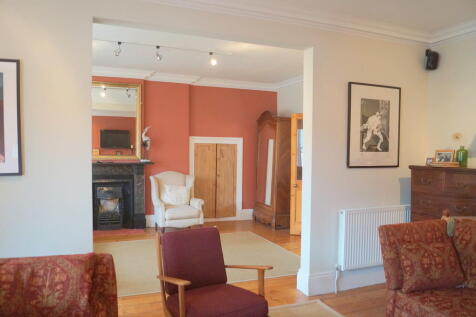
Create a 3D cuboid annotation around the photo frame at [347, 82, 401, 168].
[{"bbox_3d":[1.406,-0.323,3.640,0.655,0.830,0.030,0,2,-20],"label":"photo frame"}]

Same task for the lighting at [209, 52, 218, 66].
[{"bbox_3d":[-0.324,-1.304,4.715,0.110,0.180,0.110,0,2,-11],"label":"lighting"}]

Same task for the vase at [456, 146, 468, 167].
[{"bbox_3d":[2.013,-0.009,3.201,0.100,0.195,0.100,0,2,-20],"label":"vase"}]

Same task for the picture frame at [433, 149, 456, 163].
[{"bbox_3d":[1.945,-0.016,3.349,0.030,0.125,0.175,-1,3,-43],"label":"picture frame"}]

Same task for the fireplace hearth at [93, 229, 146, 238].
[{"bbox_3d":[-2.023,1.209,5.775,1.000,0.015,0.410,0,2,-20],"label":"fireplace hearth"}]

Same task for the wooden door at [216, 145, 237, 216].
[{"bbox_3d":[-0.210,0.436,6.761,0.400,1.390,0.040,0,2,-20],"label":"wooden door"}]

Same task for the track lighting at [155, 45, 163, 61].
[{"bbox_3d":[-0.997,-1.324,4.474,0.095,0.200,0.095,-1,3,-36],"label":"track lighting"}]

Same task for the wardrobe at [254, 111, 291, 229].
[{"bbox_3d":[0.685,0.189,6.554,0.490,2.066,0.900,0,2,-20],"label":"wardrobe"}]

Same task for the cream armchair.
[{"bbox_3d":[-1.027,0.716,6.119,0.800,0.993,0.700,0,2,-26],"label":"cream armchair"}]

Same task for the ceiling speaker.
[{"bbox_3d":[2.017,-1.026,3.708,0.110,0.200,0.120,1,11,4],"label":"ceiling speaker"}]

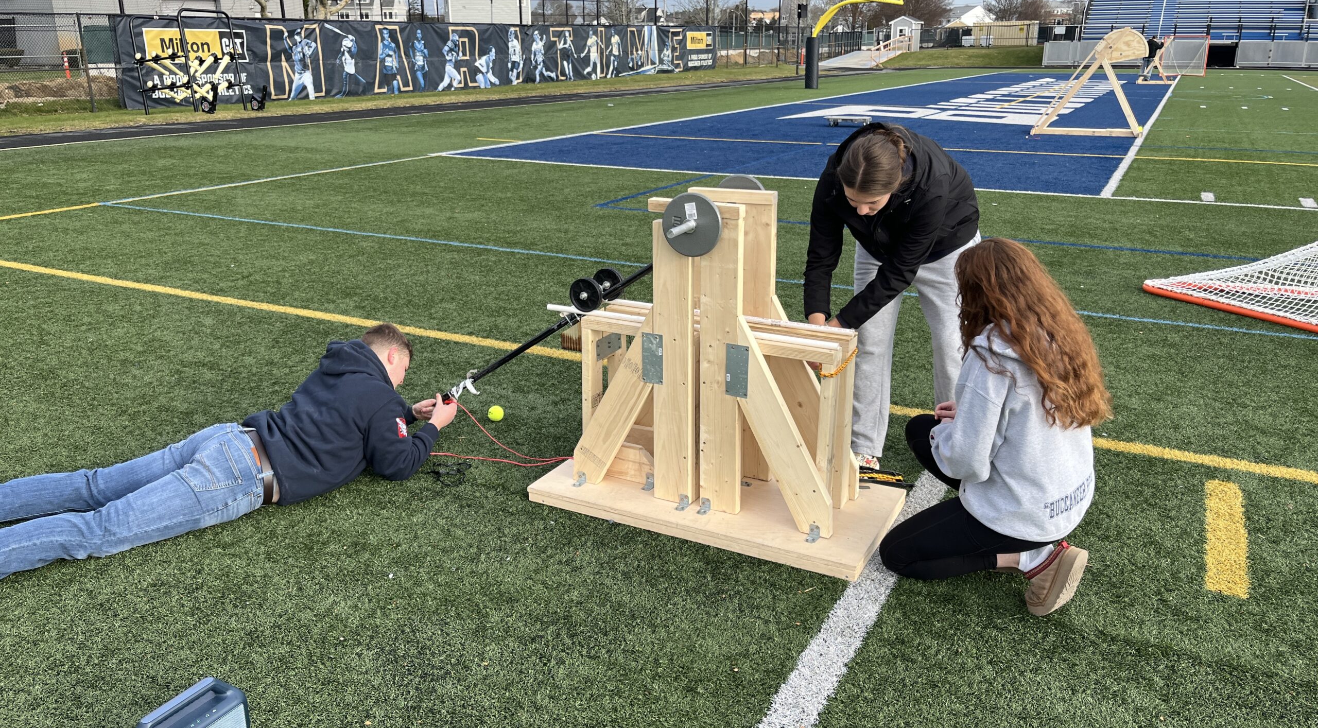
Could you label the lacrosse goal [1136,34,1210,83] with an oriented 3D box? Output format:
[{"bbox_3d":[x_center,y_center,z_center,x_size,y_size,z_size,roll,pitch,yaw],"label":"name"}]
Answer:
[{"bbox_3d":[26.747,-15.673,50.444,1.900,1.880,2.050,9,20,26],"label":"lacrosse goal"}]

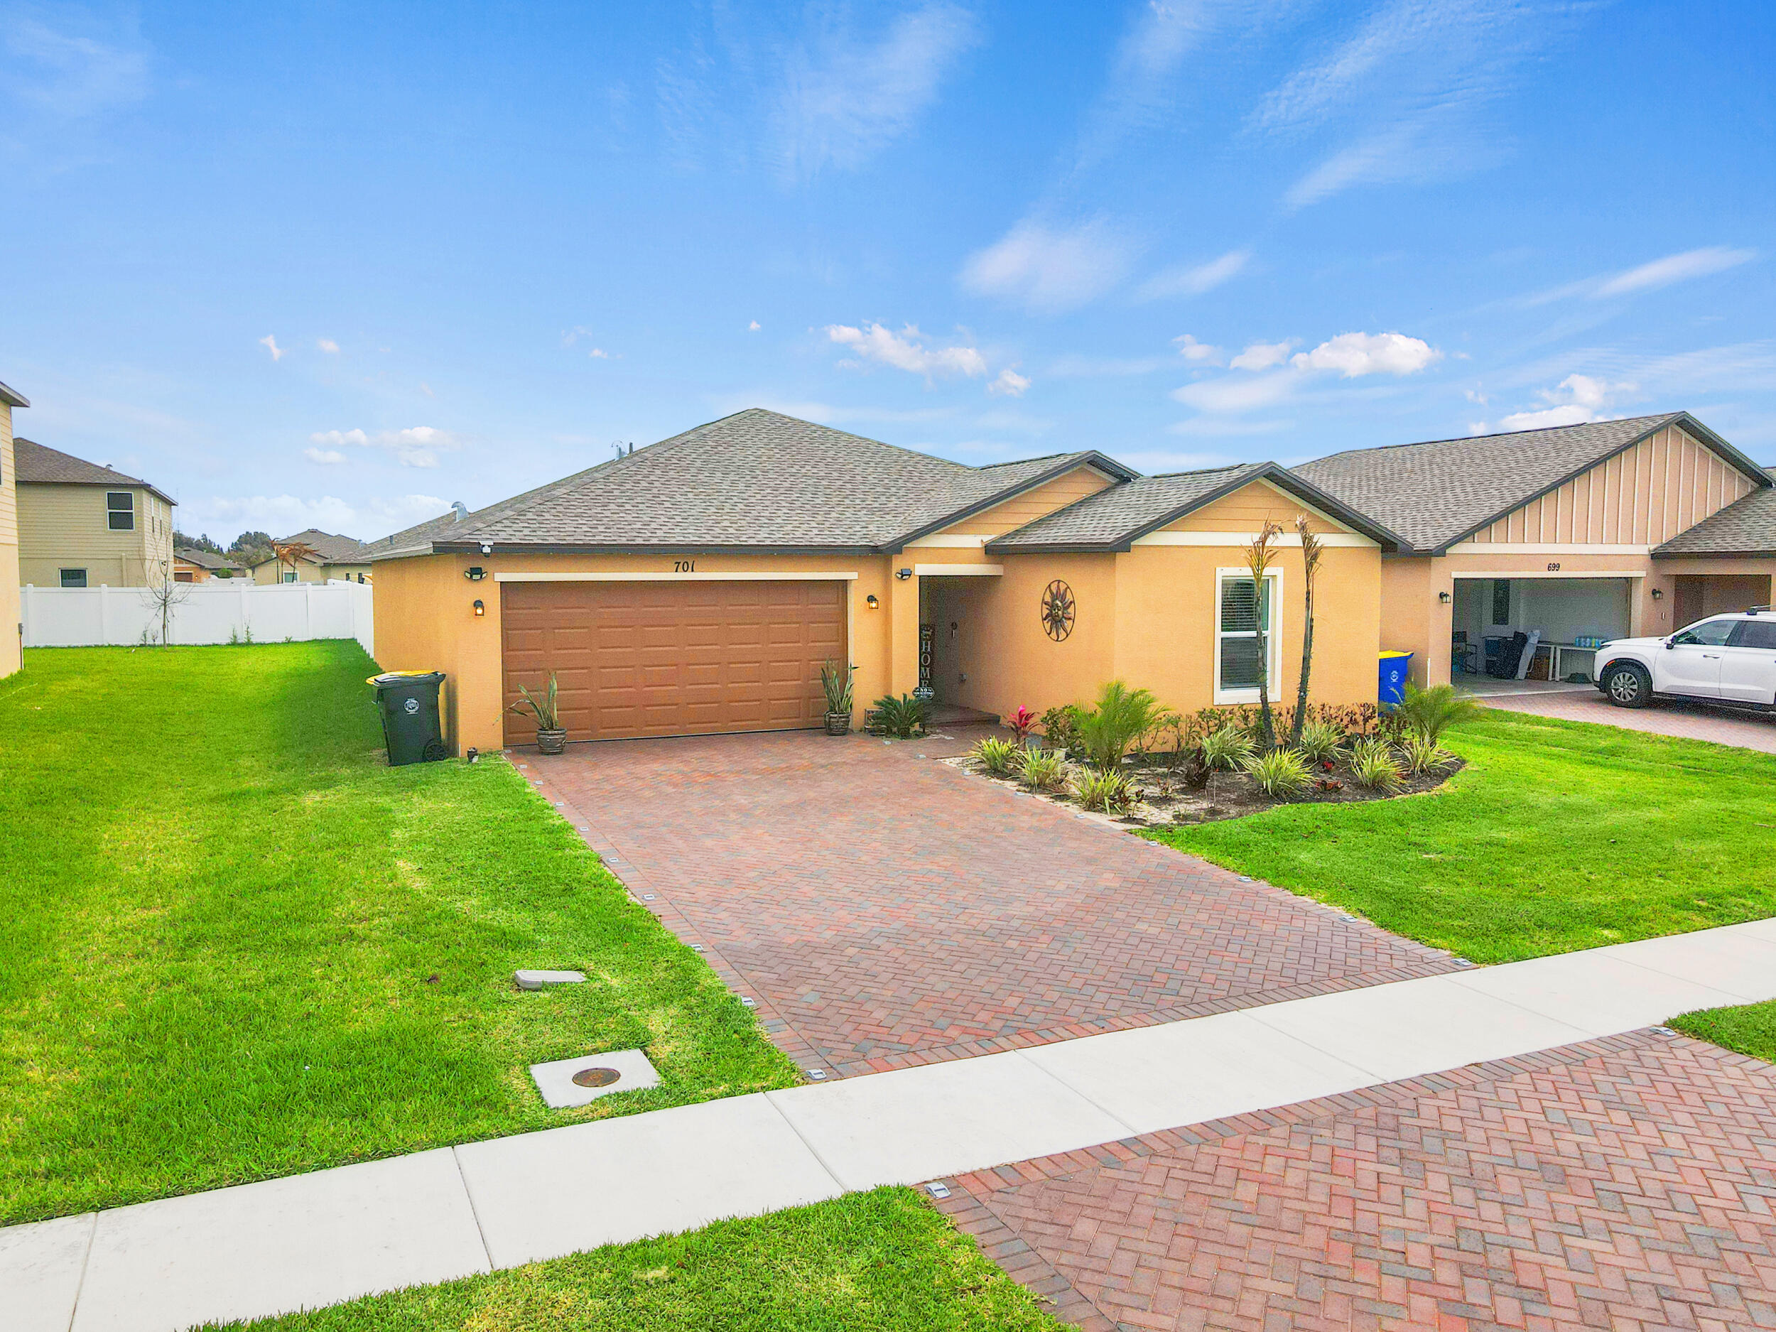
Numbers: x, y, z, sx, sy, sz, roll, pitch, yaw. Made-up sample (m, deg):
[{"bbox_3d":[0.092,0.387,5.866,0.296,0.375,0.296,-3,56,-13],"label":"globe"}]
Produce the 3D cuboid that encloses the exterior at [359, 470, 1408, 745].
[{"bbox_3d":[-2.468,-1.324,23.641,12.300,3.850,18.800,-2,5,-25],"label":"exterior"}]

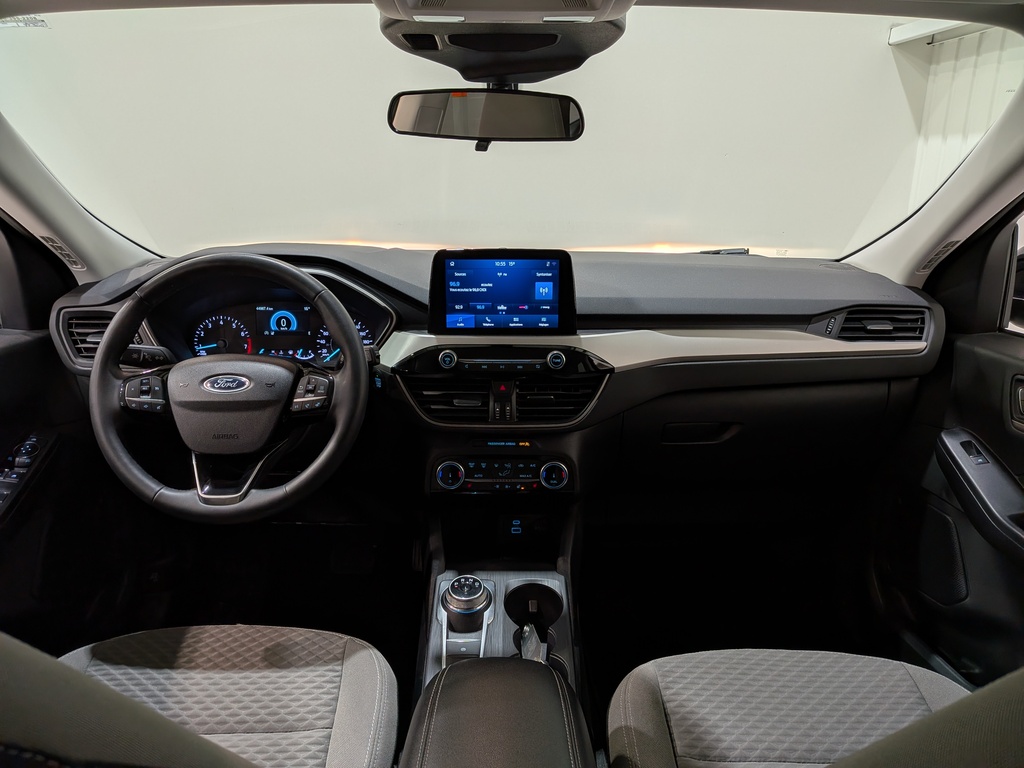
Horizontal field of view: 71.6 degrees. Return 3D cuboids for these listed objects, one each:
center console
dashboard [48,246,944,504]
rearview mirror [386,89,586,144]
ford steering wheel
[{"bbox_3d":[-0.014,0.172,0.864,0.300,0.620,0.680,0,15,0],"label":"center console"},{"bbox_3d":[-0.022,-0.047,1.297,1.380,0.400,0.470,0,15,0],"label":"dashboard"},{"bbox_3d":[-0.032,-0.339,0.899,0.250,0.064,0.045,8,21,15],"label":"rearview mirror"},{"bbox_3d":[-0.381,0.004,0.983,0.373,0.372,0.115,0,-10,0],"label":"ford steering wheel"}]

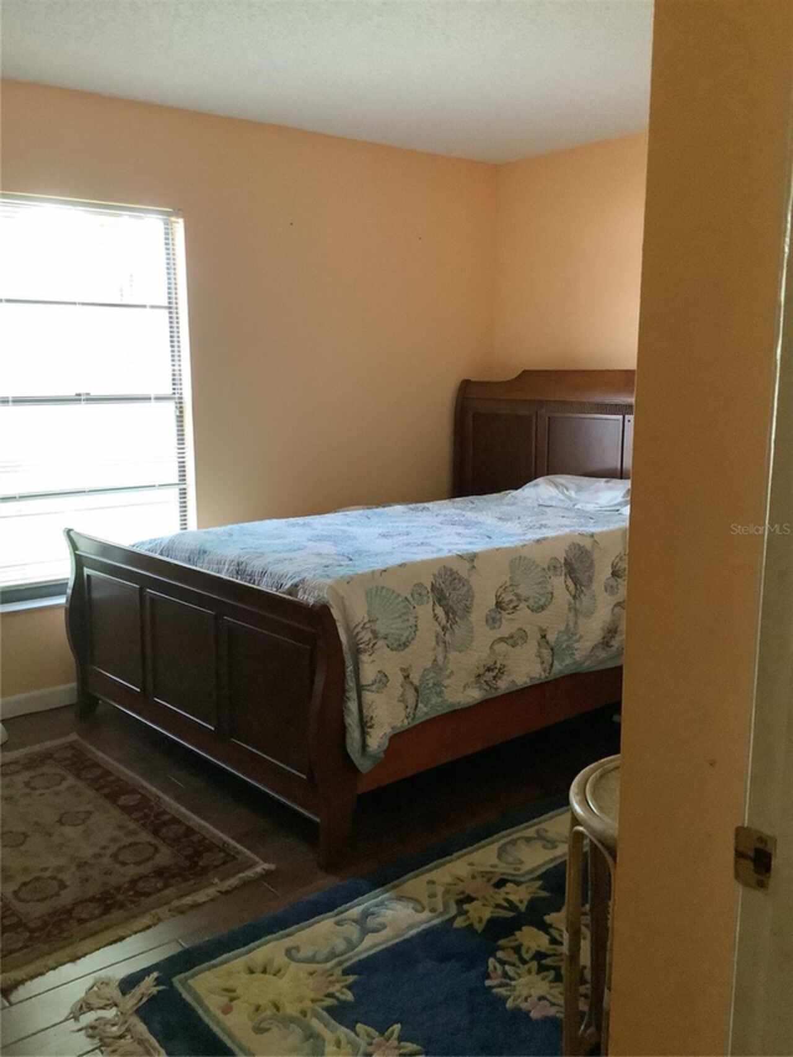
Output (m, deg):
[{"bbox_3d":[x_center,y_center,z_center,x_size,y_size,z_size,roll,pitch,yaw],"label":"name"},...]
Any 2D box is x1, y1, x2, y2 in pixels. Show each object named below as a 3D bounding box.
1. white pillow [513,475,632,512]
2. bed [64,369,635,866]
[{"bbox_3d":[0.833,-0.170,4.029,0.470,0.130,0.690,-9,13,-41],"label":"white pillow"},{"bbox_3d":[0.093,0.056,3.823,2.300,1.350,1.640,-9,13,-41],"label":"bed"}]

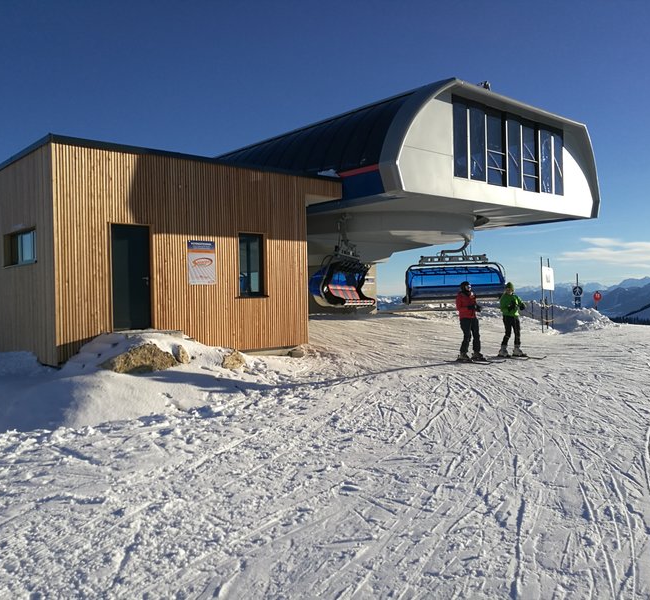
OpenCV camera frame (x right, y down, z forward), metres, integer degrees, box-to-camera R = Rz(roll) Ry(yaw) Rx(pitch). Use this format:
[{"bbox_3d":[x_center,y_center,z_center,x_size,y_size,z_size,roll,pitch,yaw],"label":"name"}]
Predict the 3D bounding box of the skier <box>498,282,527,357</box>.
[{"bbox_3d":[4.267,0.444,14.200,0.580,1.690,0.580,-2,1,-30],"label":"skier"}]

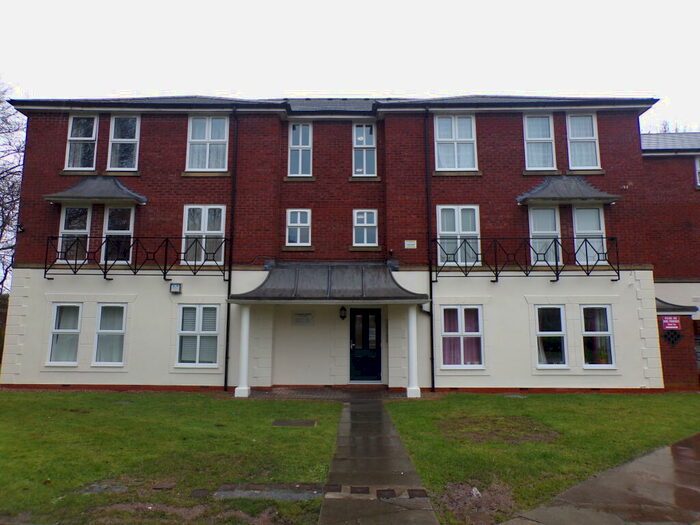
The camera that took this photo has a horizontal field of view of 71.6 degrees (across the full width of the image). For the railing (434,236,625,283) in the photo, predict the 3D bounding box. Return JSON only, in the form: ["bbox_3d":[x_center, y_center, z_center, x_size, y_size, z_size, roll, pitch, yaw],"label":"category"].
[{"bbox_3d":[4.457,-0.037,12.423,4.600,1.110,0.420,0,-9,0],"label":"railing"}]

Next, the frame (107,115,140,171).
[{"bbox_3d":[-6.161,-3.253,13.264,0.843,1.572,0.100,0,-9,0],"label":"frame"}]

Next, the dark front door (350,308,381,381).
[{"bbox_3d":[0.429,2.193,12.964,0.814,1.912,0.060,0,-9,1],"label":"dark front door"}]

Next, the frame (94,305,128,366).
[{"bbox_3d":[-6.182,1.867,12.567,0.797,1.636,0.100,0,-9,1],"label":"frame"}]

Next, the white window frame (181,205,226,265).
[{"bbox_3d":[-3.871,-0.737,12.874,1.132,1.635,0.100,0,-9,0],"label":"white window frame"}]

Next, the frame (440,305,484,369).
[{"bbox_3d":[2.826,1.881,12.254,1.095,1.599,0.120,0,-8,1],"label":"frame"}]

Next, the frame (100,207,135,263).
[{"bbox_3d":[-6.170,-0.735,12.965,0.812,1.600,0.100,0,-9,1],"label":"frame"}]

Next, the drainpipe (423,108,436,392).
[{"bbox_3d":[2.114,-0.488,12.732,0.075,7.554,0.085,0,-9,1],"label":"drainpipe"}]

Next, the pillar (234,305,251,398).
[{"bbox_3d":[-2.523,2.072,11.569,0.310,2.160,0.310,0,-9,0],"label":"pillar"}]

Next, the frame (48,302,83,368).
[{"bbox_3d":[-7.227,1.834,12.382,0.793,1.605,0.120,0,-8,1],"label":"frame"}]

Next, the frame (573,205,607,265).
[{"bbox_3d":[6.196,-0.693,12.595,0.804,1.585,0.120,0,-8,1],"label":"frame"}]

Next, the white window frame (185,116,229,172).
[{"bbox_3d":[-3.884,-3.245,13.263,1.145,1.591,0.100,0,-9,0],"label":"white window frame"}]

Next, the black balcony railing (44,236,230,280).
[{"bbox_3d":[-5.361,-0.073,12.430,4.651,1.086,0.360,0,-8,1],"label":"black balcony railing"}]

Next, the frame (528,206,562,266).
[{"bbox_3d":[5.183,-0.706,12.860,0.822,1.603,0.100,0,-9,1],"label":"frame"}]

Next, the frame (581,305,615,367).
[{"bbox_3d":[6.351,1.900,12.467,0.843,1.629,0.100,0,-9,0],"label":"frame"}]

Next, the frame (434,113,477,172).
[{"bbox_3d":[2.884,-3.267,13.268,1.145,1.604,0.100,0,-9,0],"label":"frame"}]

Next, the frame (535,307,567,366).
[{"bbox_3d":[5.057,1.872,12.228,0.796,1.586,0.120,0,-8,1],"label":"frame"}]

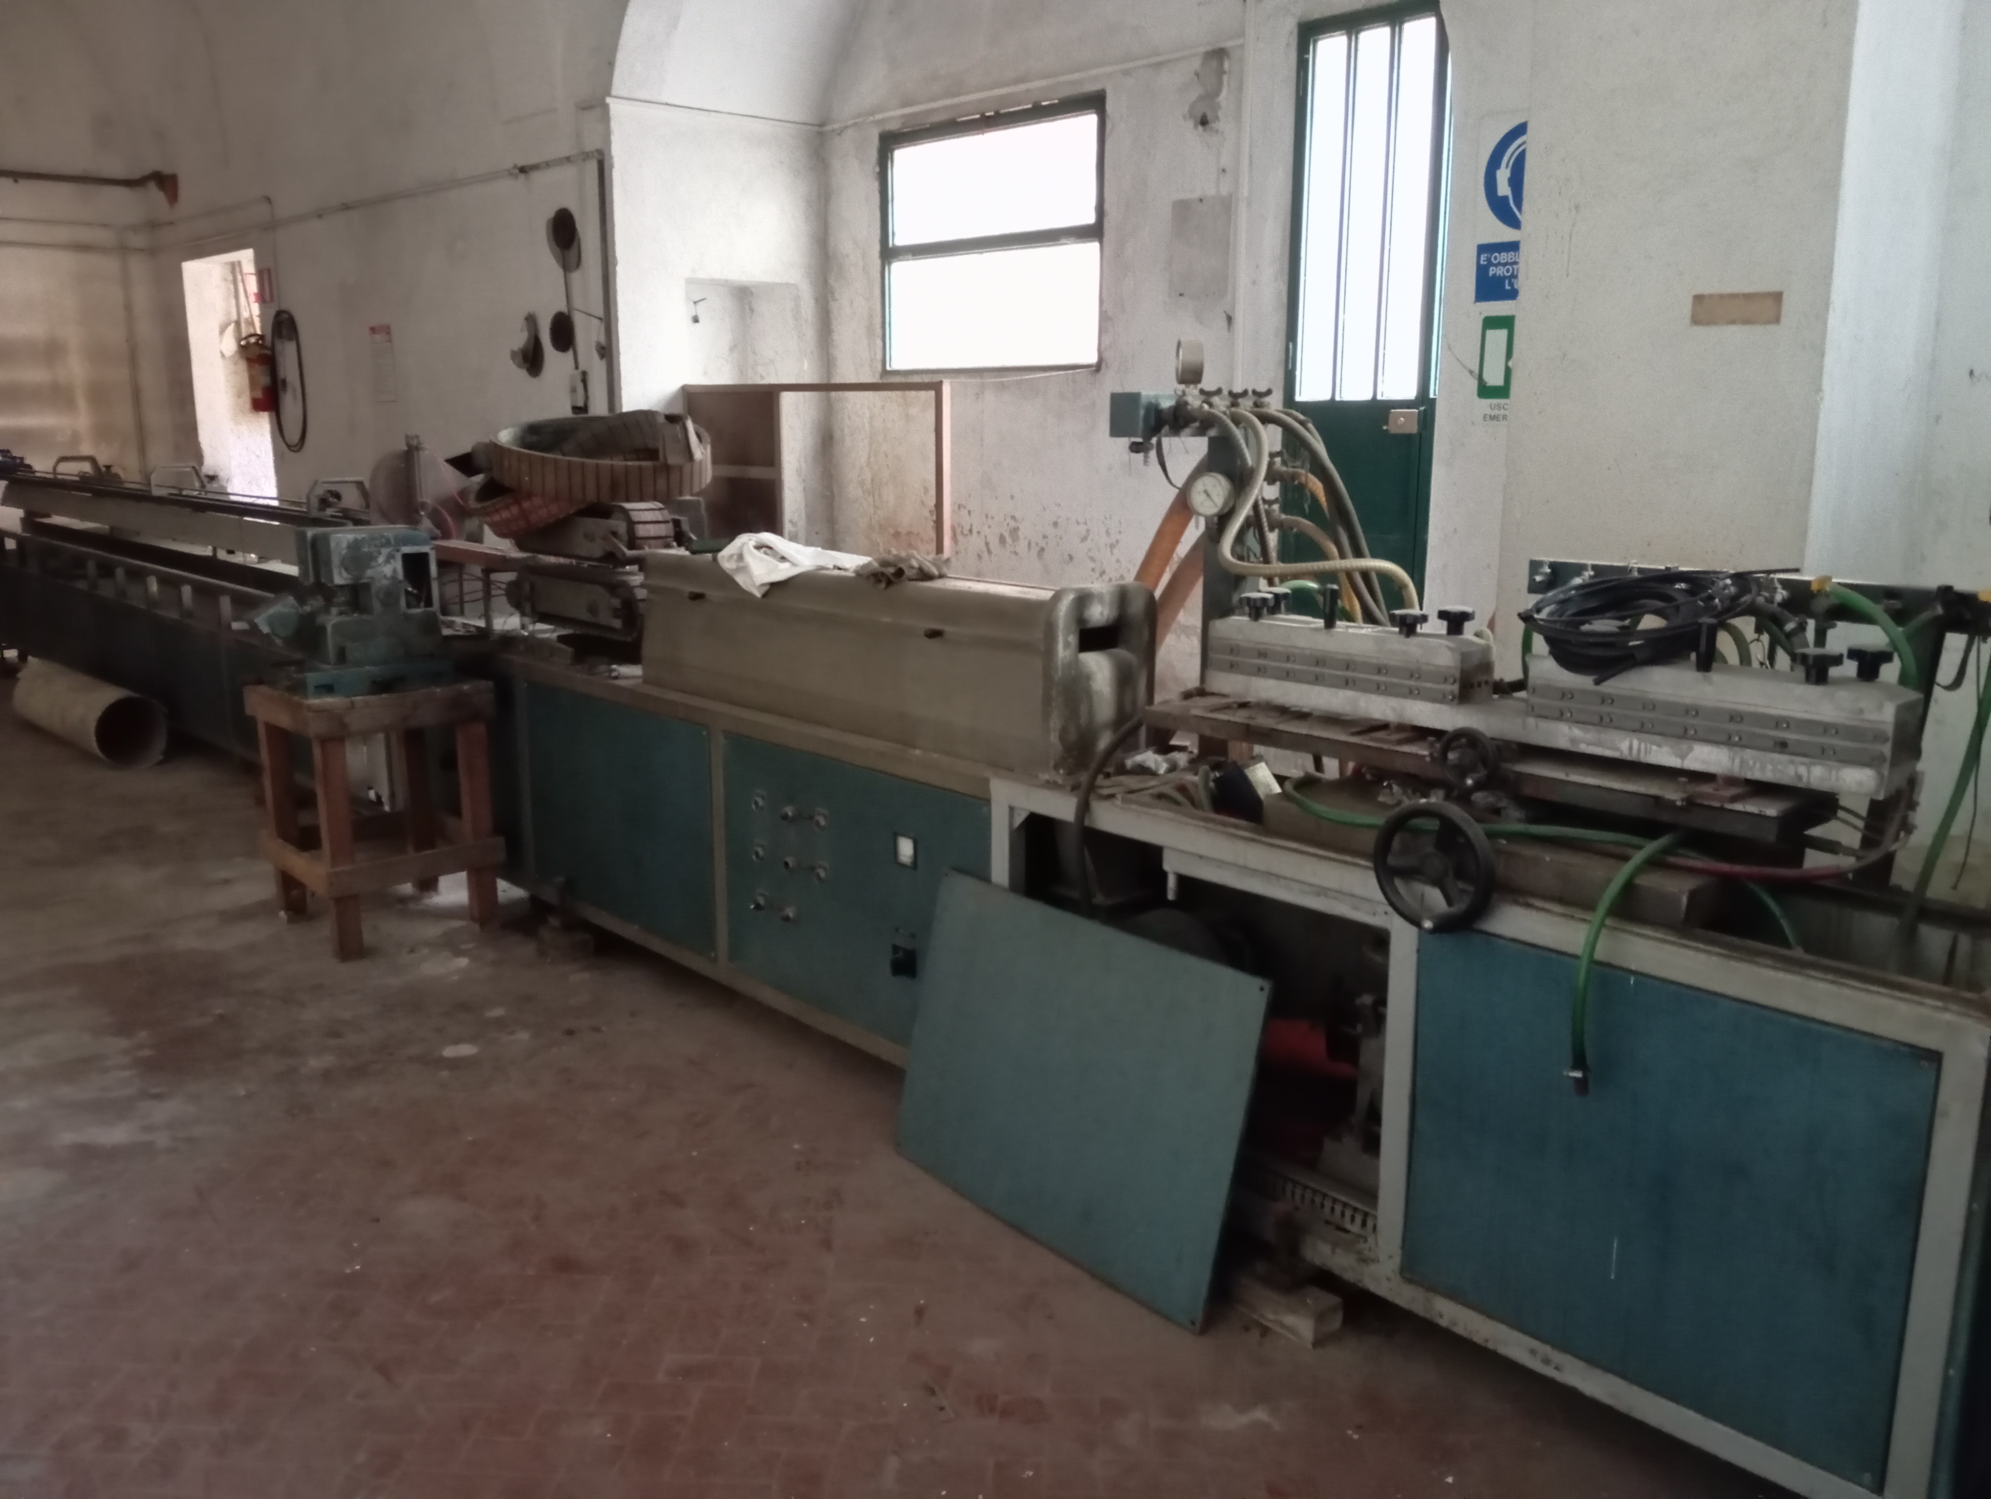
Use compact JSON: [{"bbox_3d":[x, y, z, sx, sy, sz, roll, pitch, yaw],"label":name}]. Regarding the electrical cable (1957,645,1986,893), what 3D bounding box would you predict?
[{"bbox_3d":[1.506,0.033,2.499,0.035,0.385,0.040,-11,16,-42],"label":"electrical cable"}]

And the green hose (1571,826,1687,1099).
[{"bbox_3d":[0.945,0.316,2.410,0.200,0.390,0.100,-11,16,-42],"label":"green hose"}]

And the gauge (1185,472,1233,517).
[{"bbox_3d":[0.452,-0.543,3.425,0.092,0.094,0.045,10,16,40],"label":"gauge"}]

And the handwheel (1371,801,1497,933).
[{"bbox_3d":[0.670,0.179,2.461,0.050,0.205,0.205,-11,16,-42],"label":"handwheel"}]

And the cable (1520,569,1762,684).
[{"bbox_3d":[1.047,-0.209,2.624,0.310,0.155,0.370,-11,16,-42],"label":"cable"}]

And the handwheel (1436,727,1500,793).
[{"bbox_3d":[0.769,0.015,2.618,0.045,0.102,0.102,-11,16,-42],"label":"handwheel"}]

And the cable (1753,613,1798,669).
[{"bbox_3d":[1.235,-0.176,2.559,0.110,0.090,0.075,-11,16,-42],"label":"cable"}]

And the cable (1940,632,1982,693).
[{"bbox_3d":[1.479,-0.131,2.464,0.055,0.100,0.055,-11,16,-42],"label":"cable"}]

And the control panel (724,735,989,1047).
[{"bbox_3d":[-0.364,0.343,3.769,0.050,0.630,1.000,-11,16,-42],"label":"control panel"}]

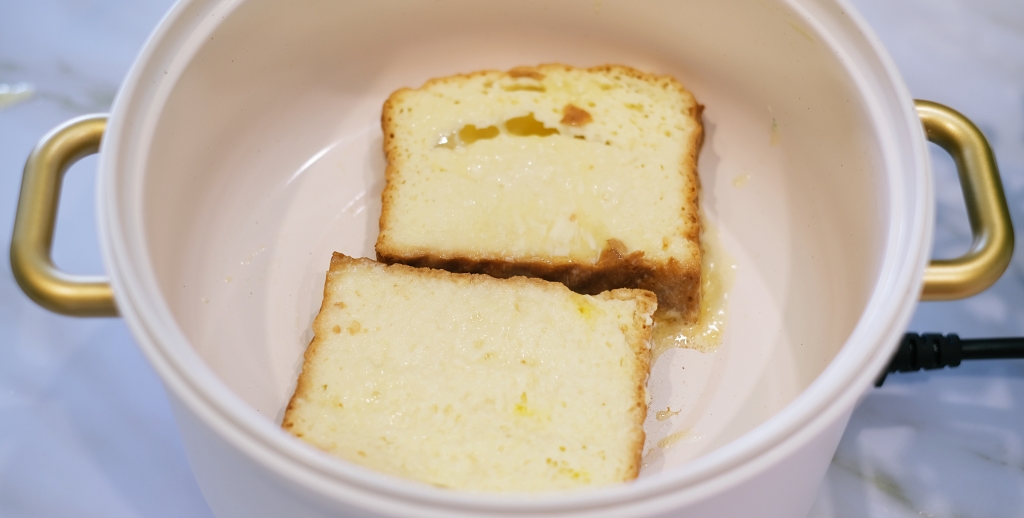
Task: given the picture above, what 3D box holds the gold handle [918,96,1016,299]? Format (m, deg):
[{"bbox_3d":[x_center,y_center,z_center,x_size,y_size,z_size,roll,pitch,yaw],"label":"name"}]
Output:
[{"bbox_3d":[0.144,-0.021,0.501,0.038,0.013,0.079,-1,56,-2],"label":"gold handle"}]

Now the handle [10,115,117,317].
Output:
[{"bbox_3d":[-0.142,-0.015,0.490,0.038,0.013,0.079,-1,56,-2],"label":"handle"}]

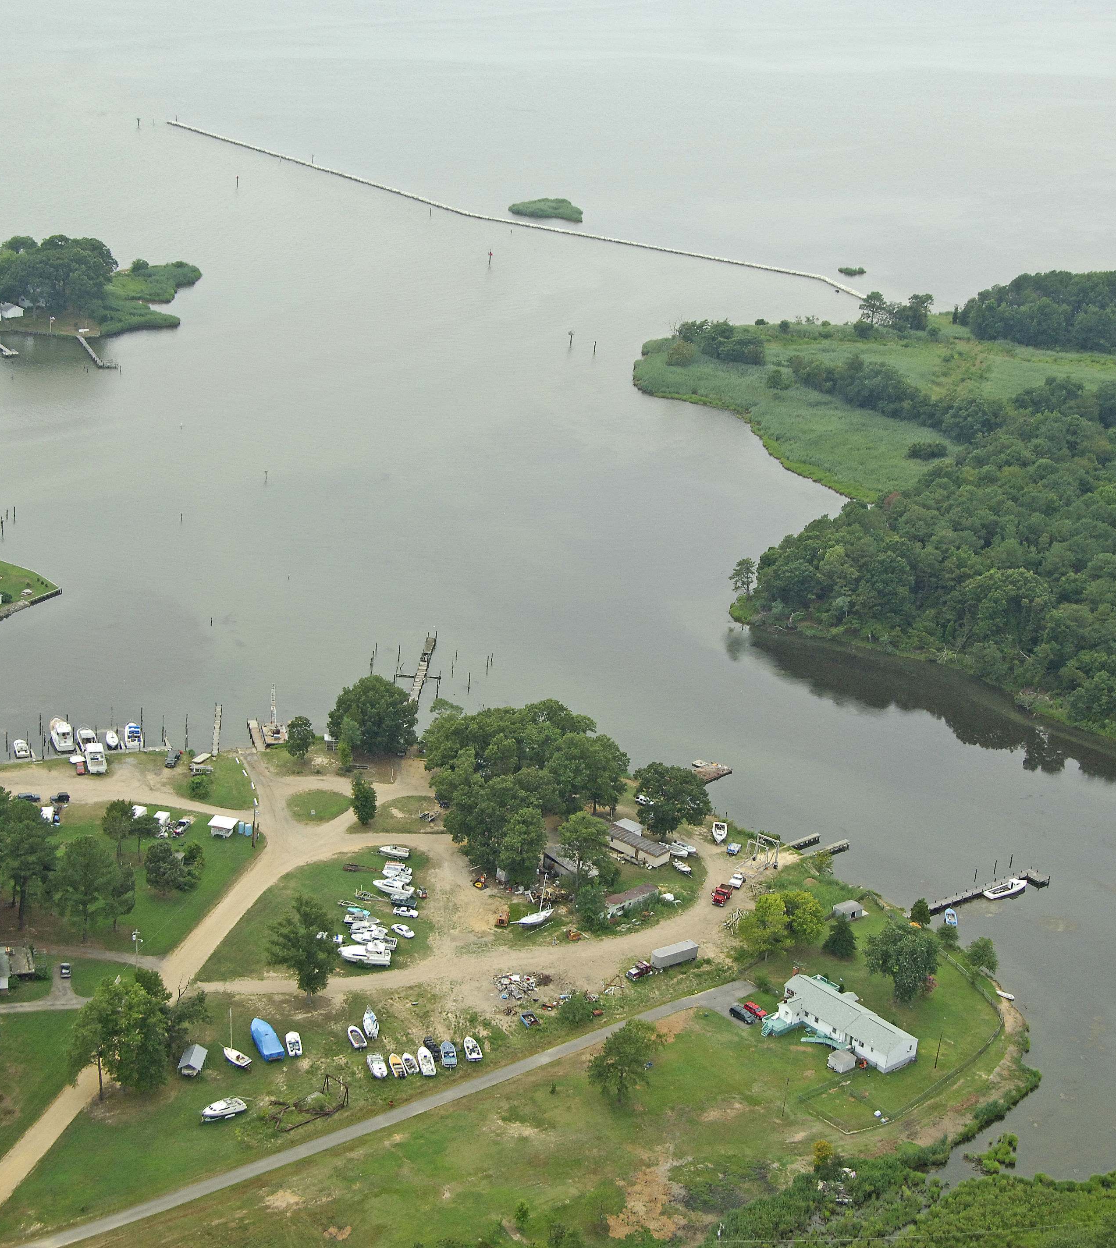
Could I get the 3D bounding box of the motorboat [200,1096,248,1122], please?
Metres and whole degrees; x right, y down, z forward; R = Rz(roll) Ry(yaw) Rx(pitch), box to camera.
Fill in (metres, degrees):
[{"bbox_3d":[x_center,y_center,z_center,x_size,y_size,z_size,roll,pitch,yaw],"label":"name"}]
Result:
[{"bbox_3d":[-54.500,79.520,366.780,7.200,2.600,2.500,-5,24,-24],"label":"motorboat"}]

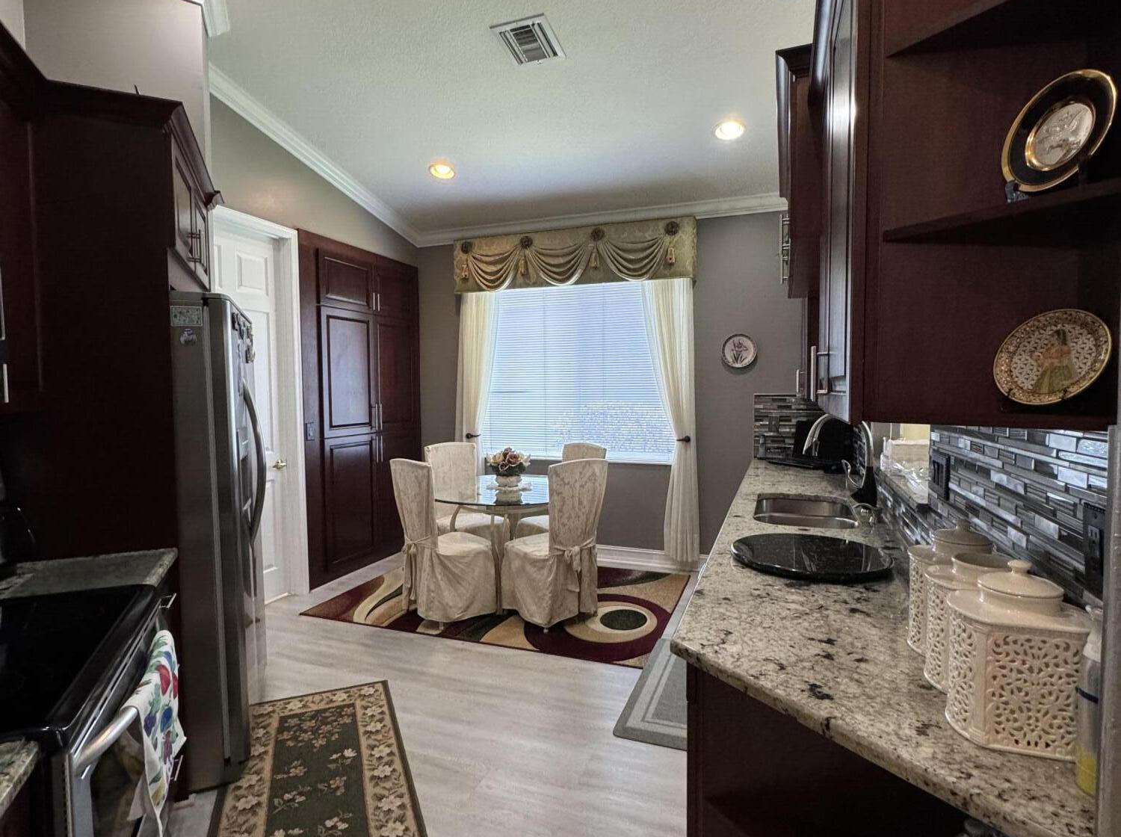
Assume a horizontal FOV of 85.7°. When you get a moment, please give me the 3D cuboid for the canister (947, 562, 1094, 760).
[{"bbox_3d":[0.712,0.357,0.944,0.178,0.270,0.170,1,3,21],"label":"canister"}]

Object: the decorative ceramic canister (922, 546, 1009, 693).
[{"bbox_3d":[0.727,0.348,1.033,0.178,0.216,0.140,0,3,20],"label":"decorative ceramic canister"}]

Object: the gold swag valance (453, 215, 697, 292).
[{"bbox_3d":[0.071,-1.282,4.898,2.020,0.445,0.170,0,3,20],"label":"gold swag valance"}]

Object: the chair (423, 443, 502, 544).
[{"bbox_3d":[-0.726,0.724,4.697,0.460,1.030,0.550,-2,3,-35],"label":"chair"}]

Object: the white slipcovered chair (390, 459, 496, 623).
[{"bbox_3d":[-0.756,0.759,3.939,0.550,1.030,0.460,-3,4,-44],"label":"white slipcovered chair"}]

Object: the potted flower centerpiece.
[{"bbox_3d":[-0.364,0.356,4.280,0.285,0.285,0.260,-1,2,0],"label":"potted flower centerpiece"}]

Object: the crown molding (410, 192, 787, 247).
[{"bbox_3d":[0.185,-1.647,5.093,3.360,0.110,0.090,1,3,21],"label":"crown molding"}]

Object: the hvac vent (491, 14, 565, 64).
[{"bbox_3d":[-0.165,-1.980,3.184,0.300,0.030,0.305,1,-9,21],"label":"hvac vent"}]

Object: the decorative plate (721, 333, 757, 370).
[{"bbox_3d":[1.399,-0.522,4.716,0.270,0.270,0.030,1,3,21],"label":"decorative plate"}]

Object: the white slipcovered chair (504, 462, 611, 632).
[{"bbox_3d":[-0.069,0.756,3.877,0.460,1.010,0.540,-3,3,-41],"label":"white slipcovered chair"}]

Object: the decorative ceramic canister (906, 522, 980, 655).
[{"bbox_3d":[0.776,0.325,1.169,0.178,0.250,0.140,0,3,20],"label":"decorative ceramic canister"}]

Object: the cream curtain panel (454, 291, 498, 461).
[{"bbox_3d":[-0.744,0.004,5.481,0.480,2.340,0.130,1,3,21],"label":"cream curtain panel"}]

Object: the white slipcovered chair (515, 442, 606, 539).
[{"bbox_3d":[-0.012,0.730,4.489,0.540,1.010,0.460,-3,3,-43],"label":"white slipcovered chair"}]

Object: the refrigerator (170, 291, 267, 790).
[{"bbox_3d":[-1.684,0.446,2.457,0.865,1.775,0.915,-2,3,-25],"label":"refrigerator"}]

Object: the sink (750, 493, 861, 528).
[{"bbox_3d":[1.034,0.489,2.575,0.410,0.200,0.740,0,3,20],"label":"sink"}]

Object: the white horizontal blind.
[{"bbox_3d":[0.085,-0.418,4.992,1.740,1.530,0.060,0,3,20],"label":"white horizontal blind"}]

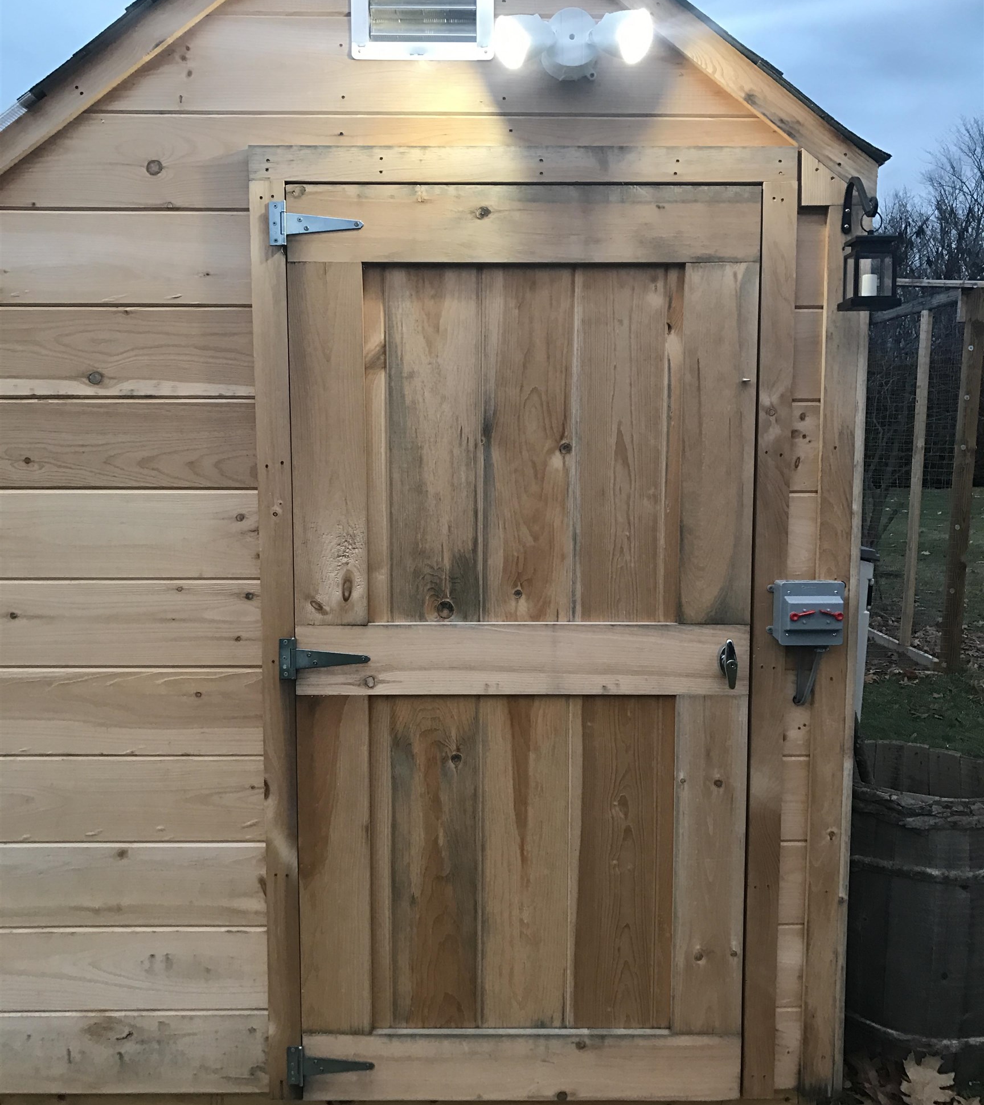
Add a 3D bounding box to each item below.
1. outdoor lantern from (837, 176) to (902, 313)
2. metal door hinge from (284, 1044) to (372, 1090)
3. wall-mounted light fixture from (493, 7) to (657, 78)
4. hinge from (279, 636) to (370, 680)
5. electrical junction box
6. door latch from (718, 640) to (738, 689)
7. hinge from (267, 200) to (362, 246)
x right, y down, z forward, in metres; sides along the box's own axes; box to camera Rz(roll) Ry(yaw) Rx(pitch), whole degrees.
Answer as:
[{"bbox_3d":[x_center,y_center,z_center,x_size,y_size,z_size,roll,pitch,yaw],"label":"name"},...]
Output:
[{"bbox_3d":[0.674,-0.562,1.935,0.090,0.246,0.175,0,6,-1],"label":"outdoor lantern"},{"bbox_3d":[-0.320,1.019,2.102,0.175,0.079,0.016,0,5,0],"label":"metal door hinge"},{"bbox_3d":[0.144,-0.919,1.917,0.280,0.136,0.160,0,6,-1],"label":"wall-mounted light fixture"},{"bbox_3d":[-0.328,0.211,2.085,0.178,0.082,0.012,0,6,-1],"label":"hinge"},{"bbox_3d":[0.589,0.115,1.990,0.128,0.118,0.076,0,5,0],"label":"electrical junction box"},{"bbox_3d":[0.464,0.216,2.078,0.033,0.097,0.045,0,6,-1],"label":"door latch"},{"bbox_3d":[-0.324,-0.606,1.956,0.176,0.079,0.016,0,5,0],"label":"hinge"}]

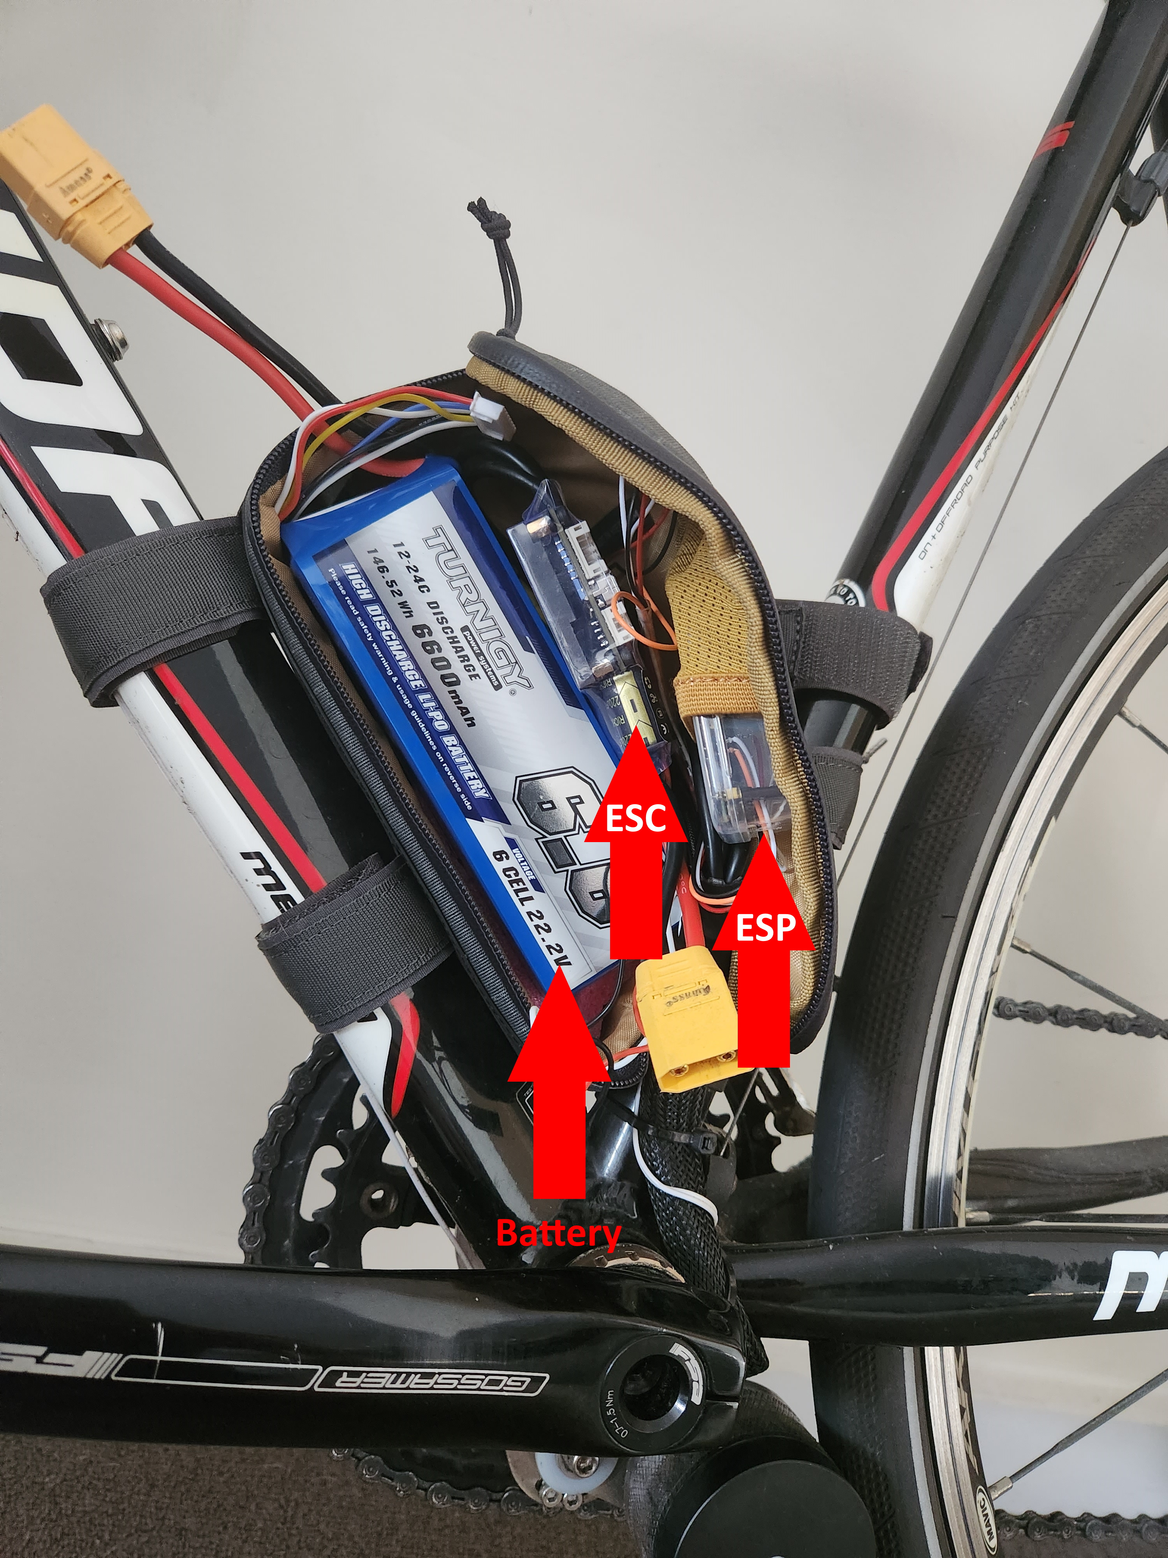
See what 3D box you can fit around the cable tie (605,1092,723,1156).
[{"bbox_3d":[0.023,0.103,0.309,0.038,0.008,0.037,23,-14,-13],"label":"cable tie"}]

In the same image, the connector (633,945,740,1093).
[{"bbox_3d":[0.024,0.054,0.238,0.021,0.030,0.011,-20,-44,5],"label":"connector"}]

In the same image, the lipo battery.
[{"bbox_3d":[-0.030,-0.013,0.303,0.051,0.146,0.053,-31,6,-13],"label":"lipo battery"}]

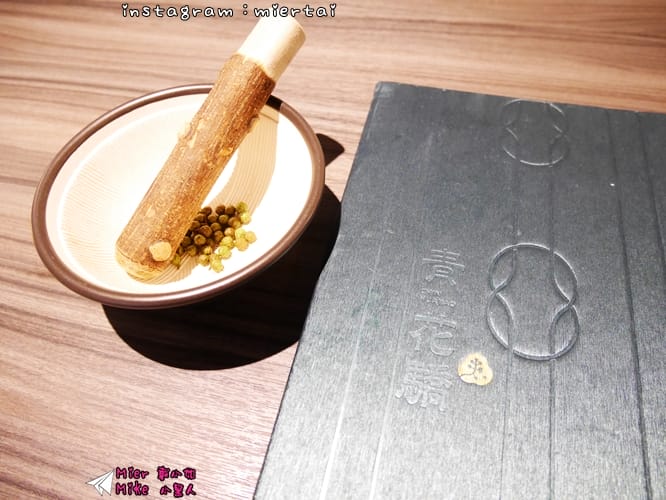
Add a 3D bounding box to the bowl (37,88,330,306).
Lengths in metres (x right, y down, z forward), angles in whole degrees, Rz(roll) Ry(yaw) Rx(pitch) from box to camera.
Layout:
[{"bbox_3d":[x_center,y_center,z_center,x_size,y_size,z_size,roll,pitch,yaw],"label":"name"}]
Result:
[{"bbox_3d":[-0.070,-0.021,0.237,0.134,0.053,0.134,-1,58,2],"label":"bowl"}]

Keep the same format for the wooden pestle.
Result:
[{"bbox_3d":[-0.059,-0.052,0.223,0.025,0.025,0.137,29,82,0],"label":"wooden pestle"}]

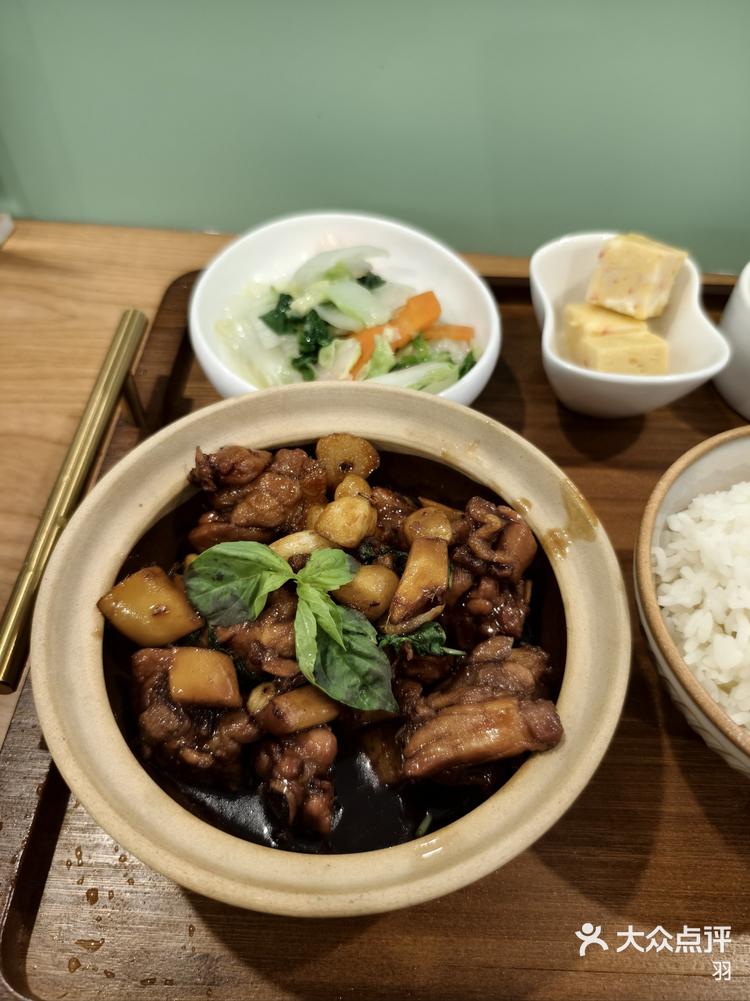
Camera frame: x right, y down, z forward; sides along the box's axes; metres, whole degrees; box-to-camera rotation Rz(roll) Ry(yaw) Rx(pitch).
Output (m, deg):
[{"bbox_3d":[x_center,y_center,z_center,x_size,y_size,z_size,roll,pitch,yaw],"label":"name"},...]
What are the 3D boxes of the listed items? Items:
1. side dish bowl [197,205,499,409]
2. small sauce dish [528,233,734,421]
[{"bbox_3d":[-0.013,-0.078,0.323,0.141,0.057,0.139,1,53,-1],"label":"side dish bowl"},{"bbox_3d":[0.115,-0.079,0.333,0.085,0.050,0.105,1,53,-1],"label":"small sauce dish"}]

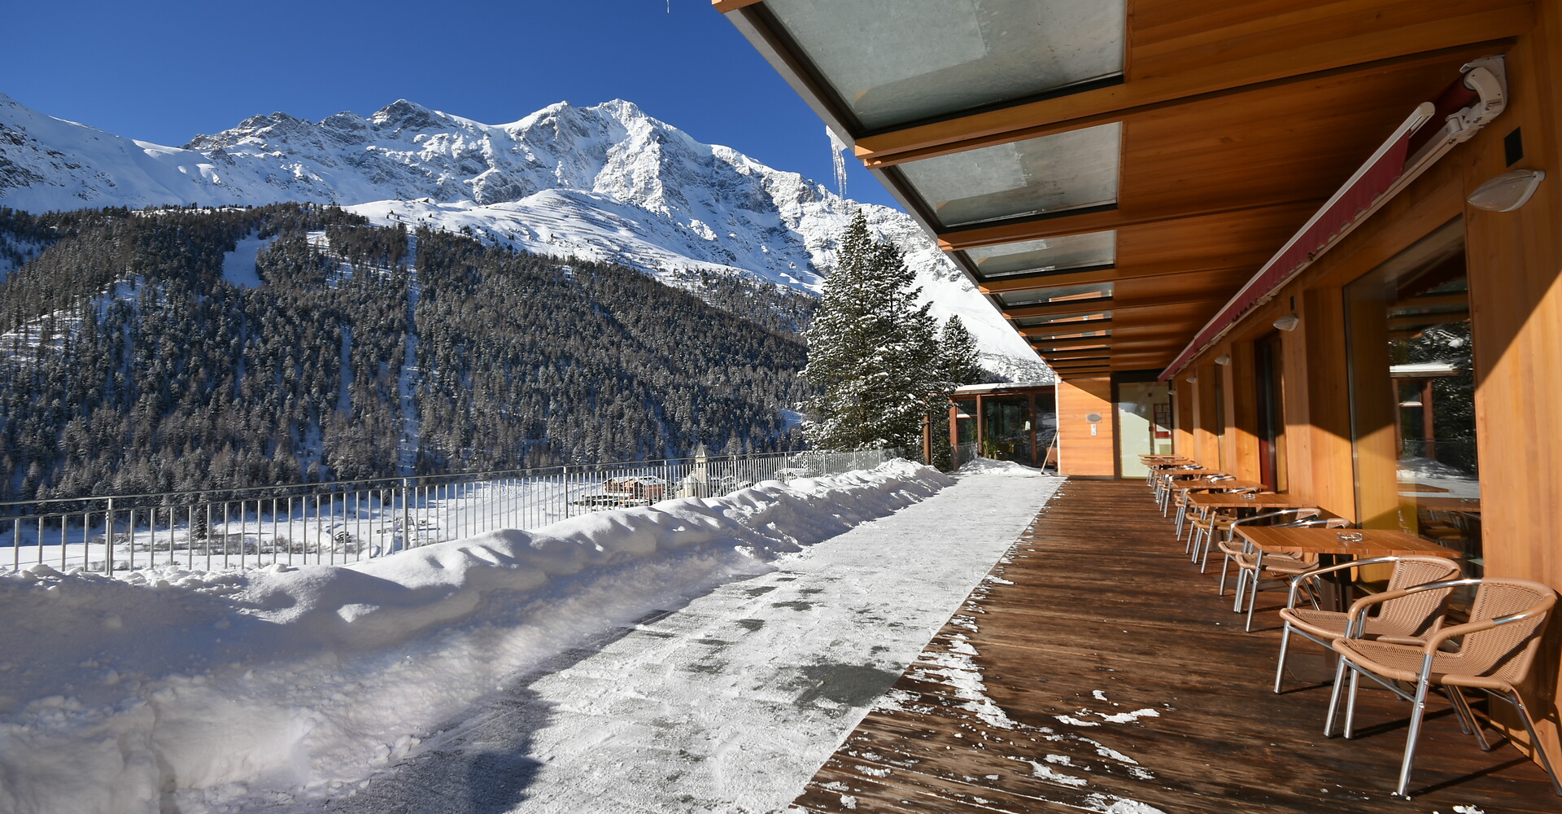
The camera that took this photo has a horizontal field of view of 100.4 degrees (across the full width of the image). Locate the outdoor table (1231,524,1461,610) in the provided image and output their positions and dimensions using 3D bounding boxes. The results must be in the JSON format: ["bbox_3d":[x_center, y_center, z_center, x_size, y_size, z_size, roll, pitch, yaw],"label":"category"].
[{"bbox_3d":[3.088,1.096,3.603,0.810,0.735,0.810,-2,-3,23],"label":"outdoor table"}]

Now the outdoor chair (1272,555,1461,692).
[{"bbox_3d":[2.746,1.081,3.074,0.590,0.730,0.560,-1,-2,7],"label":"outdoor chair"}]

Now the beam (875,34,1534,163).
[{"bbox_3d":[1.577,-1.381,2.910,2.534,0.115,0.180,-2,-3,24],"label":"beam"}]

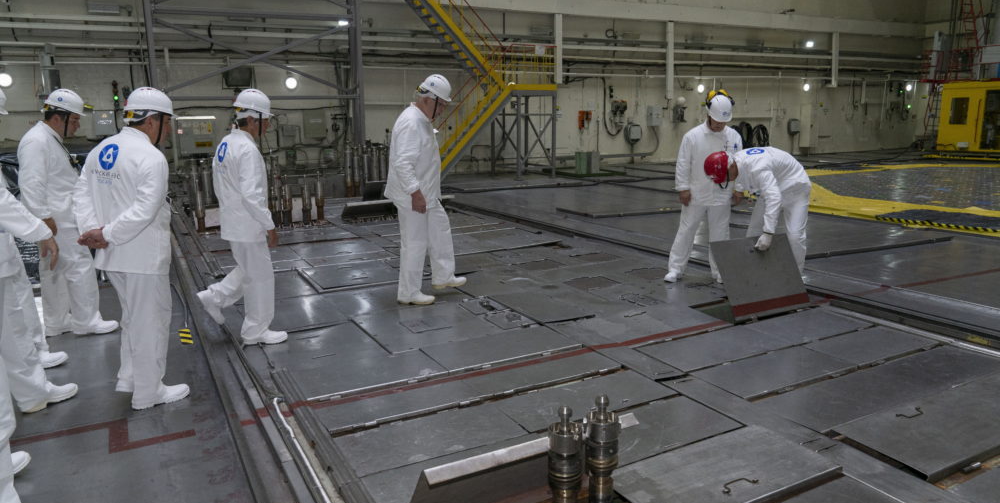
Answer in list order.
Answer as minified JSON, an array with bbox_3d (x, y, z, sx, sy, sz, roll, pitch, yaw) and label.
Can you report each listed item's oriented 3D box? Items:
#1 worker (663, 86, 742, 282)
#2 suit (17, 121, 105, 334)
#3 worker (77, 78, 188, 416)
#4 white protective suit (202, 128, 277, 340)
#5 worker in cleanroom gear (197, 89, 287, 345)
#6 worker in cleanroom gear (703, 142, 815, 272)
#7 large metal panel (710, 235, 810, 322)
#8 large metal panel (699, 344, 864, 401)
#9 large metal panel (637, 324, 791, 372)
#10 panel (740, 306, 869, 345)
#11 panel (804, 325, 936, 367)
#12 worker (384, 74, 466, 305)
[{"bbox_3d":[1.907,-0.595,6.528,0.660,1.780,0.420,0,11,7],"label":"worker"},{"bbox_3d":[-3.316,-0.184,5.241,0.550,1.577,0.560,-10,14,-38],"label":"suit"},{"bbox_3d":[-2.103,-0.019,3.928,0.520,1.780,0.580,-12,15,-43],"label":"worker"},{"bbox_3d":[-1.821,-0.084,4.903,0.600,1.520,0.520,-6,12,-24],"label":"white protective suit"},{"bbox_3d":[-1.824,-0.216,4.877,0.640,1.790,0.520,-6,12,-24],"label":"worker in cleanroom gear"},{"bbox_3d":[2.320,-0.298,6.232,0.920,1.276,0.580,-7,13,-27],"label":"worker in cleanroom gear"},{"bbox_3d":[2.106,0.197,5.626,0.870,0.640,0.040,-7,-15,-27],"label":"large metal panel"},{"bbox_3d":[1.746,0.760,4.351,1.010,0.030,0.442,-7,13,-27],"label":"large metal panel"},{"bbox_3d":[1.484,0.676,4.799,1.018,0.030,0.520,-7,13,-27],"label":"large metal panel"},{"bbox_3d":[2.313,0.569,5.241,0.870,0.040,0.540,-7,13,-27],"label":"panel"},{"bbox_3d":[2.558,0.663,4.782,0.838,0.030,0.450,-7,13,-27],"label":"panel"},{"bbox_3d":[-0.629,-0.516,5.864,0.700,1.900,0.550,-1,11,-1],"label":"worker"}]

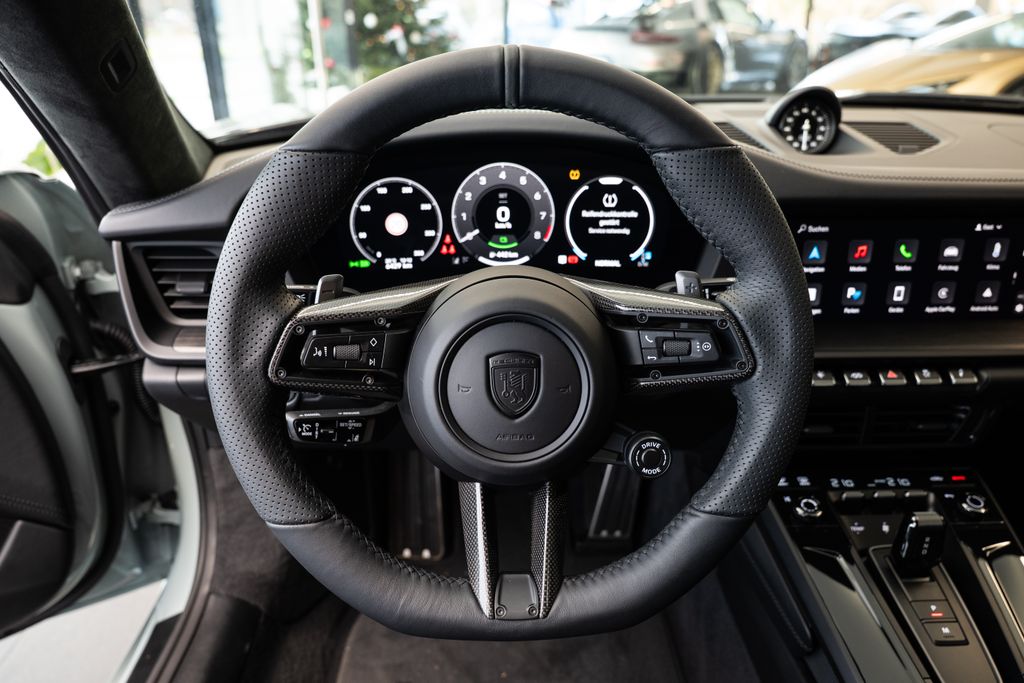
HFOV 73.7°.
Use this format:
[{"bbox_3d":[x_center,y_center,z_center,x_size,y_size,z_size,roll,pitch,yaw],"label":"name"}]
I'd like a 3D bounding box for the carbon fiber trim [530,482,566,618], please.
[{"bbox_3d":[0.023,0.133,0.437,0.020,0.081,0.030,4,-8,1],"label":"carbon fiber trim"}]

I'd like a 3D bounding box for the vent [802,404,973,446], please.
[{"bbox_3d":[0.362,0.085,0.690,0.190,0.043,0.028,-1,21,1],"label":"vent"}]

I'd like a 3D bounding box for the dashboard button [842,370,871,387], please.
[{"bbox_3d":[0.326,0.035,0.645,0.023,0.013,0.013,-1,20,1],"label":"dashboard button"}]

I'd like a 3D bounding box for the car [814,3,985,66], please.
[{"bbox_3d":[7.455,-5.789,13.000,4.500,1.400,1.850,-12,27,-22],"label":"car"}]

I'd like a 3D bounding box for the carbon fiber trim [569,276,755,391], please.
[{"bbox_3d":[0.091,-0.004,0.422,0.110,0.069,0.036,-1,10,0],"label":"carbon fiber trim"}]

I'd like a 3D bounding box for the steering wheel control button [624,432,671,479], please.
[{"bbox_3d":[0.087,0.073,0.437,0.028,0.028,0.019,-1,10,0],"label":"steering wheel control button"}]

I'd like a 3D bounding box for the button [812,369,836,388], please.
[{"bbox_3d":[0.295,0.035,0.645,0.023,0.013,0.013,-1,20,1],"label":"button"}]

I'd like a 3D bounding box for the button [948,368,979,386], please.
[{"bbox_3d":[0.427,0.034,0.645,0.023,0.013,0.013,-1,20,1],"label":"button"}]

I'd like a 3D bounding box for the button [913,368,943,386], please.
[{"bbox_3d":[0.393,0.034,0.645,0.023,0.013,0.013,-1,20,1],"label":"button"}]

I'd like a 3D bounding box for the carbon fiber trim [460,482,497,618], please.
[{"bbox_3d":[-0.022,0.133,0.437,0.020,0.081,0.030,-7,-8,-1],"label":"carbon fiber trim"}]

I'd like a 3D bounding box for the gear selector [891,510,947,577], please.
[{"bbox_3d":[0.357,0.178,0.604,0.033,0.056,0.028,-1,25,1],"label":"gear selector"}]

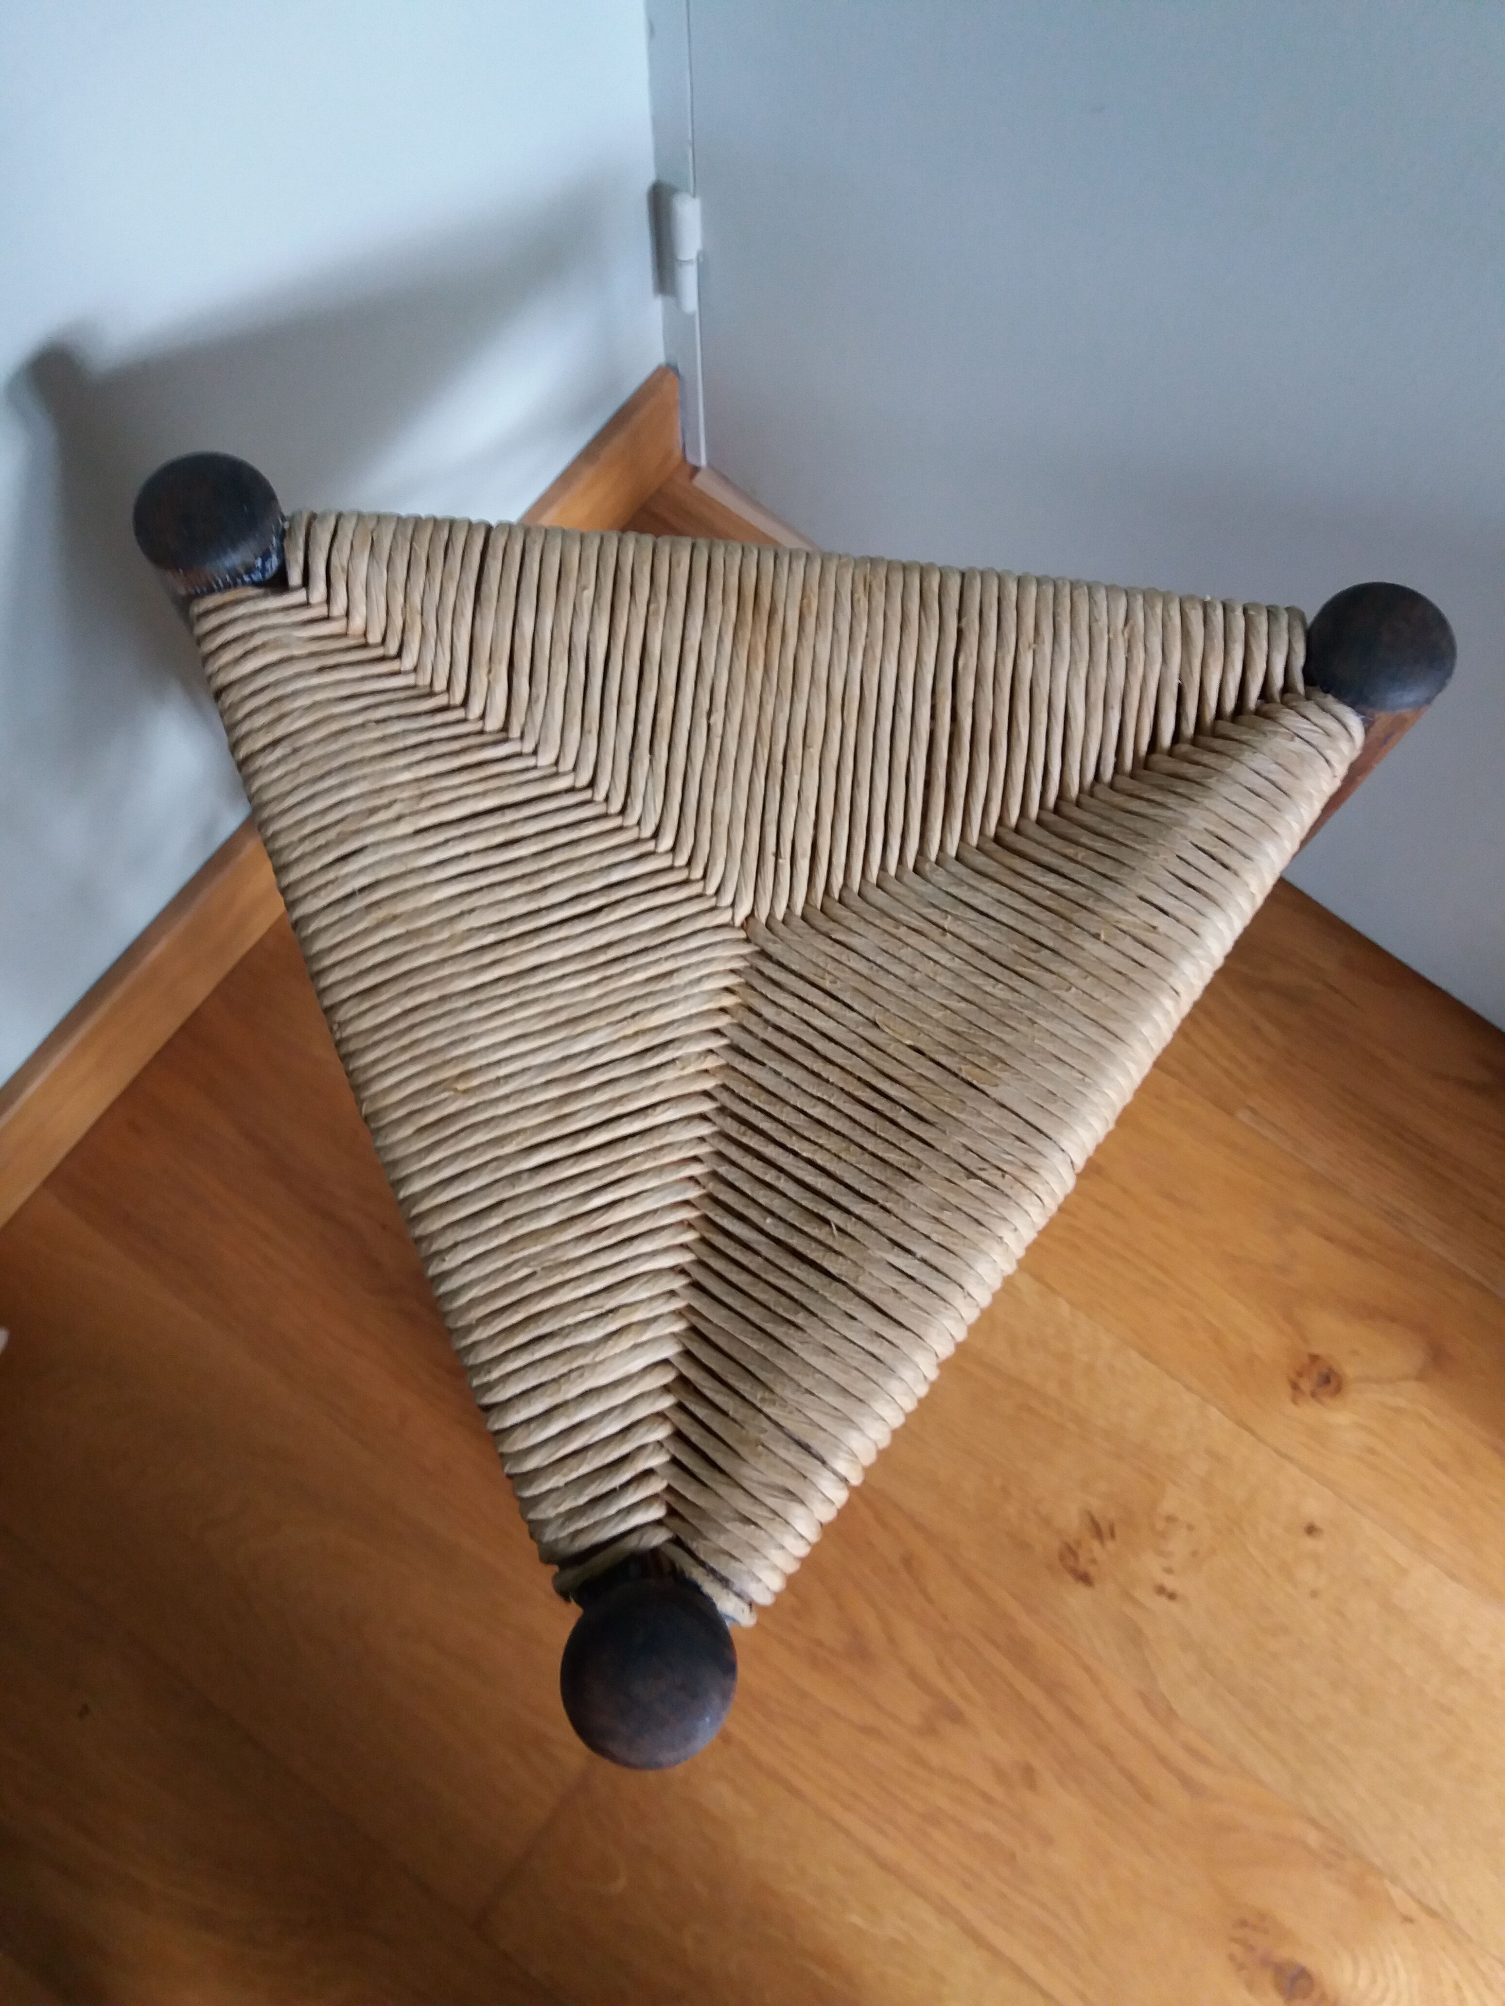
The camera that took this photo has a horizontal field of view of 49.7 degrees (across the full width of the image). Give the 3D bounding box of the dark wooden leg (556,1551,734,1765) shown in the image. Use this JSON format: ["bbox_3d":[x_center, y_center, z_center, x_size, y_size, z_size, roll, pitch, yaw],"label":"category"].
[{"bbox_3d":[-0.027,0.223,0.575,0.043,0.467,0.043,0,71,-1],"label":"dark wooden leg"}]

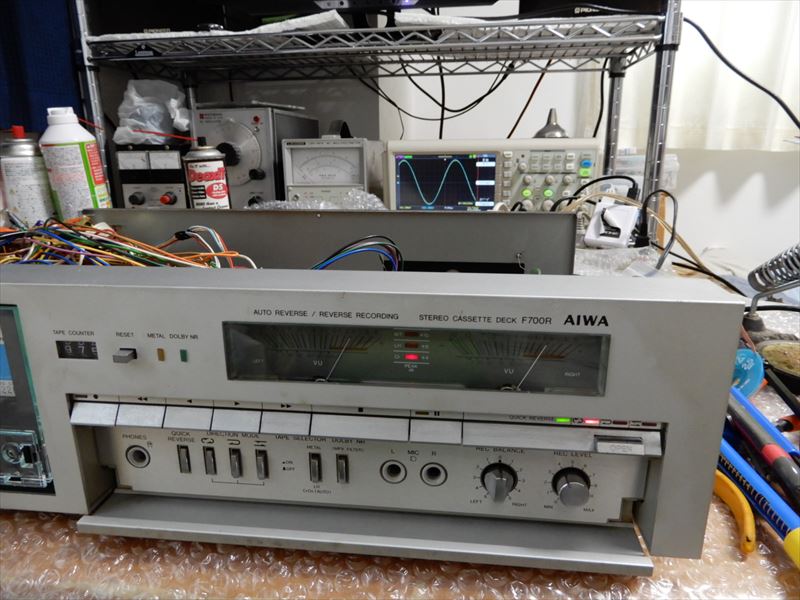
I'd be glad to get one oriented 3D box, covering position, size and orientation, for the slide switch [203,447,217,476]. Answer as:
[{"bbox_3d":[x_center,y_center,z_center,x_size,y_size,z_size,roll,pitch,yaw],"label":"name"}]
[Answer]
[{"bbox_3d":[-0.086,0.073,0.252,0.005,0.014,0.003,2,16,6],"label":"slide switch"}]

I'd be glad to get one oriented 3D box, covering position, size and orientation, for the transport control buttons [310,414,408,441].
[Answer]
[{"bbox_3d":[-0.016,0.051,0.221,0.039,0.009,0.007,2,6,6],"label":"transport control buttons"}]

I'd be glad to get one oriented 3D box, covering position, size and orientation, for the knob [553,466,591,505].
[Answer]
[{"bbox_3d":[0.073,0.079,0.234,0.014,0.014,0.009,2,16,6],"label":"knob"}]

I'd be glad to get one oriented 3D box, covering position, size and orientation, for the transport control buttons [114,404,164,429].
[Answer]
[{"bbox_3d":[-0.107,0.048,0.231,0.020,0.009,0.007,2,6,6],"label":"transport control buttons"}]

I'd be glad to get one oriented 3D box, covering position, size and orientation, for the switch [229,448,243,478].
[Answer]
[{"bbox_3d":[-0.074,0.074,0.251,0.005,0.014,0.005,2,16,6],"label":"switch"}]

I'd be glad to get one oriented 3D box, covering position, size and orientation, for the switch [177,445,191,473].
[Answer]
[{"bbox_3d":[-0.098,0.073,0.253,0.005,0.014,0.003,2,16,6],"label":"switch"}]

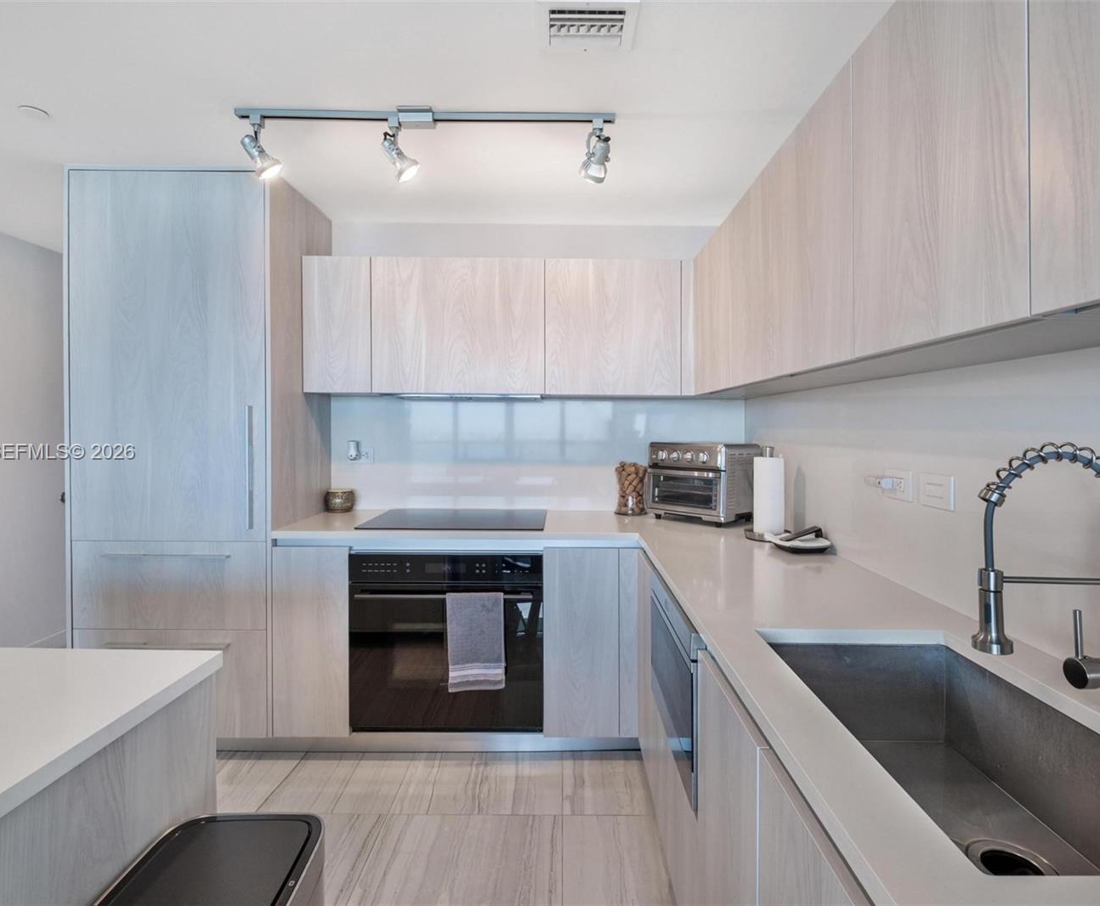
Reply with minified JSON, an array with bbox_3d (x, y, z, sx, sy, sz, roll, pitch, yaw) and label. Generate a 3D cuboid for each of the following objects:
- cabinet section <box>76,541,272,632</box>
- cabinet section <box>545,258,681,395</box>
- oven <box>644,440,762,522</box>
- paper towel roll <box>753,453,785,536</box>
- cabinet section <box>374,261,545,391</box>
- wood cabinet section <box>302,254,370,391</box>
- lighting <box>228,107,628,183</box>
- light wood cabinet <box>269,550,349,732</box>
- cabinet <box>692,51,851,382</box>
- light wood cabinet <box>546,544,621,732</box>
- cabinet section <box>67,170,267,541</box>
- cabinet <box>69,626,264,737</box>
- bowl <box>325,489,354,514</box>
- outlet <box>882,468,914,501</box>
[{"bbox_3d":[-1.493,0.513,2.515,0.768,0.351,0.570,0,2,1],"label":"cabinet section"},{"bbox_3d":[0.283,-0.563,2.675,0.607,0.602,0.330,0,2,1],"label":"cabinet section"},{"bbox_3d":[0.699,0.128,2.585,0.330,0.345,0.395,-1,2,-42],"label":"oven"},{"bbox_3d":[0.828,0.156,2.143,0.118,0.279,0.118,0,3,1],"label":"paper towel roll"},{"bbox_3d":[-0.399,-0.561,2.644,0.763,0.594,0.330,0,3,1],"label":"cabinet section"},{"bbox_3d":[-0.930,-0.566,2.653,0.301,0.594,0.330,0,3,1],"label":"wood cabinet section"},{"bbox_3d":[-0.406,-1.002,1.850,1.230,0.245,0.140,0,2,1],"label":"lighting"},{"bbox_3d":[-0.942,0.734,2.535,0.301,0.761,0.584,0,3,1],"label":"light wood cabinet"},{"bbox_3d":[0.772,-0.515,1.786,0.325,0.594,1.349,0,3,1],"label":"cabinet"},{"bbox_3d":[0.132,0.735,2.520,0.299,0.742,0.580,0,2,1],"label":"light wood cabinet"},{"bbox_3d":[-1.499,-0.392,2.520,0.776,1.461,0.580,0,2,1],"label":"cabinet section"},{"bbox_3d":[-1.515,0.899,2.552,0.768,0.420,0.584,0,3,1],"label":"cabinet"},{"bbox_3d":[-0.997,0.229,2.733,0.142,0.108,0.142,0,3,0],"label":"bowl"},{"bbox_3d":[0.945,0.089,1.542,0.012,0.077,0.120,0,2,1],"label":"outlet"}]

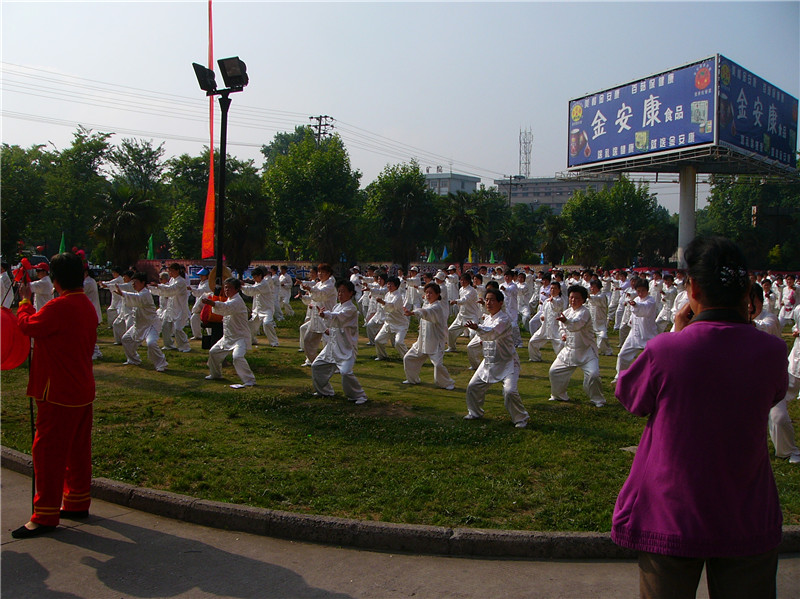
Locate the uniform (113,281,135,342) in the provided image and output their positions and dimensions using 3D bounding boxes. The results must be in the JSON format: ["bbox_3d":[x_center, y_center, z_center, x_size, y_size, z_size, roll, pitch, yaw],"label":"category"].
[{"bbox_3d":[-5.235,0.247,15.800,0.660,1.216,0.620,-1,3,-38],"label":"uniform"}]

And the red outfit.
[{"bbox_3d":[-2.010,0.620,4.880,0.460,1.320,0.470,1,2,15],"label":"red outfit"}]

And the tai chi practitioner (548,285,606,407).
[{"bbox_3d":[1.958,0.490,9.172,0.680,1.312,0.570,0,3,-28],"label":"tai chi practitioner"}]

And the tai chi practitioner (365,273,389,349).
[{"bbox_3d":[-0.344,0.182,14.673,0.680,1.317,0.570,0,3,-25],"label":"tai chi practitioner"}]

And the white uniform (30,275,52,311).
[{"bbox_3d":[-6.122,0.238,14.200,0.520,1.270,0.500,0,2,-12],"label":"white uniform"}]

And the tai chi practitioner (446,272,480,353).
[{"bbox_3d":[1.214,0.245,15.654,0.750,1.507,0.750,-1,3,-31],"label":"tai chi practitioner"}]

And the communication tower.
[{"bbox_3d":[25.658,-29.747,170.000,2.700,10.600,2.700,2,3,30],"label":"communication tower"}]

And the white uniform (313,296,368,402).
[{"bbox_3d":[-0.682,0.545,9.223,0.640,1.103,0.570,0,3,-28],"label":"white uniform"}]

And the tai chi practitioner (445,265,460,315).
[{"bbox_3d":[1.686,-0.276,26.700,0.500,1.620,0.520,0,2,-22],"label":"tai chi practitioner"}]

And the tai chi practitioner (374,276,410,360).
[{"bbox_3d":[-0.116,0.322,12.900,0.620,1.330,0.560,0,2,-24],"label":"tai chi practitioner"}]

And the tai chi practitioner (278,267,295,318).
[{"bbox_3d":[-3.507,-0.264,25.806,0.450,1.572,0.550,-1,3,-41],"label":"tai chi practitioner"}]

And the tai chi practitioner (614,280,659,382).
[{"bbox_3d":[3.048,0.411,10.626,0.600,1.359,0.650,-2,4,-44],"label":"tai chi practitioner"}]

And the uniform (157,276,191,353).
[{"bbox_3d":[-3.709,0.214,13.617,0.550,1.248,0.600,-1,3,-34],"label":"uniform"}]

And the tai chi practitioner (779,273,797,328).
[{"bbox_3d":[10.159,0.026,21.800,0.600,1.442,0.600,-1,3,-38],"label":"tai chi practitioner"}]

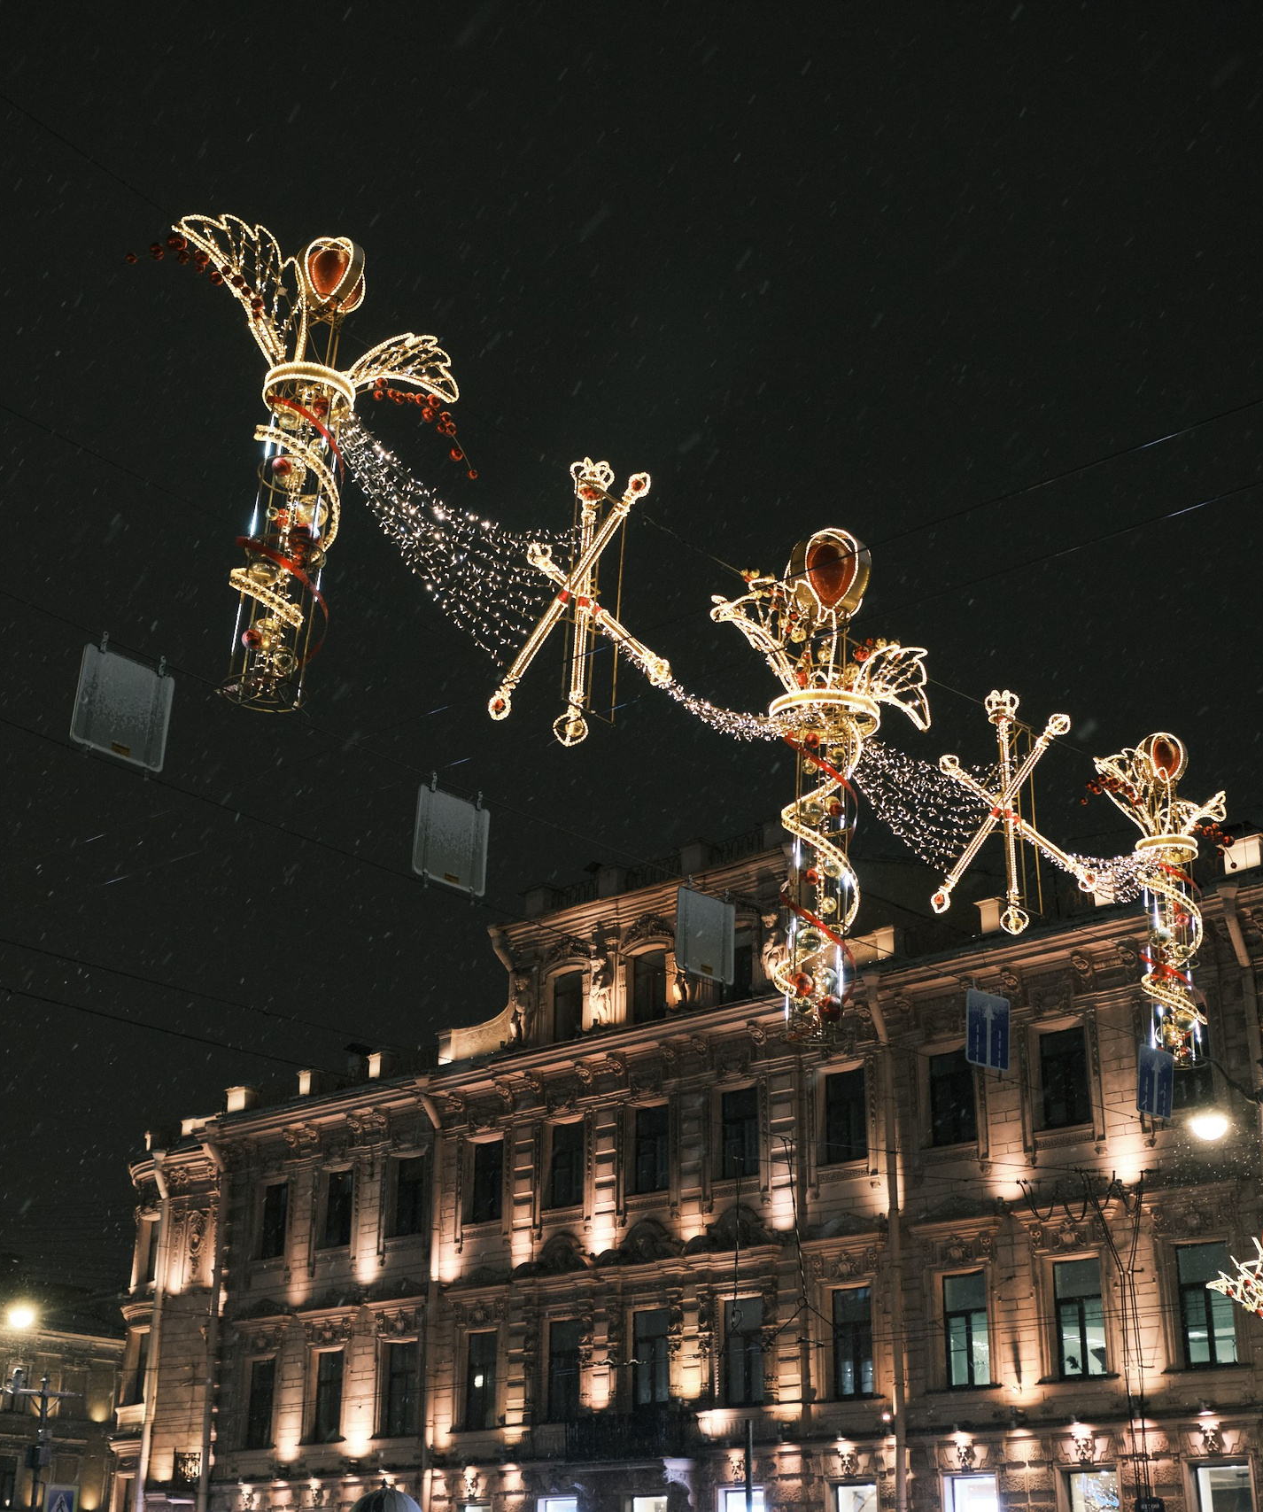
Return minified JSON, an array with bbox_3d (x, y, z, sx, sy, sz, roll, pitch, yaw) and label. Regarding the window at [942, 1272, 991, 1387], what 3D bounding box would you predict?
[{"bbox_3d":[6.216,10.619,40.717,1.000,2.046,0.200,-19,-29,39],"label":"window"}]

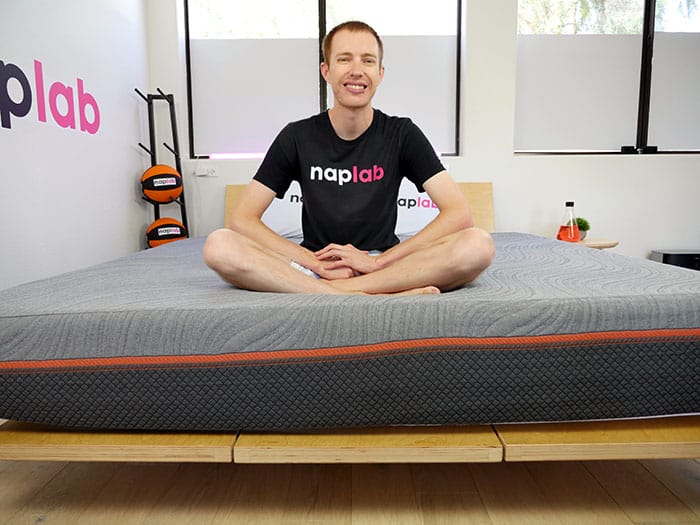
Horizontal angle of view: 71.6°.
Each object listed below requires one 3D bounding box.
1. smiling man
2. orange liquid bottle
[{"bbox_3d":[0.000,-0.322,1.450,0.780,0.780,0.550,0,7,1],"label":"smiling man"},{"bbox_3d":[1.241,-0.230,2.750,0.134,0.226,0.134,0,7,0],"label":"orange liquid bottle"}]

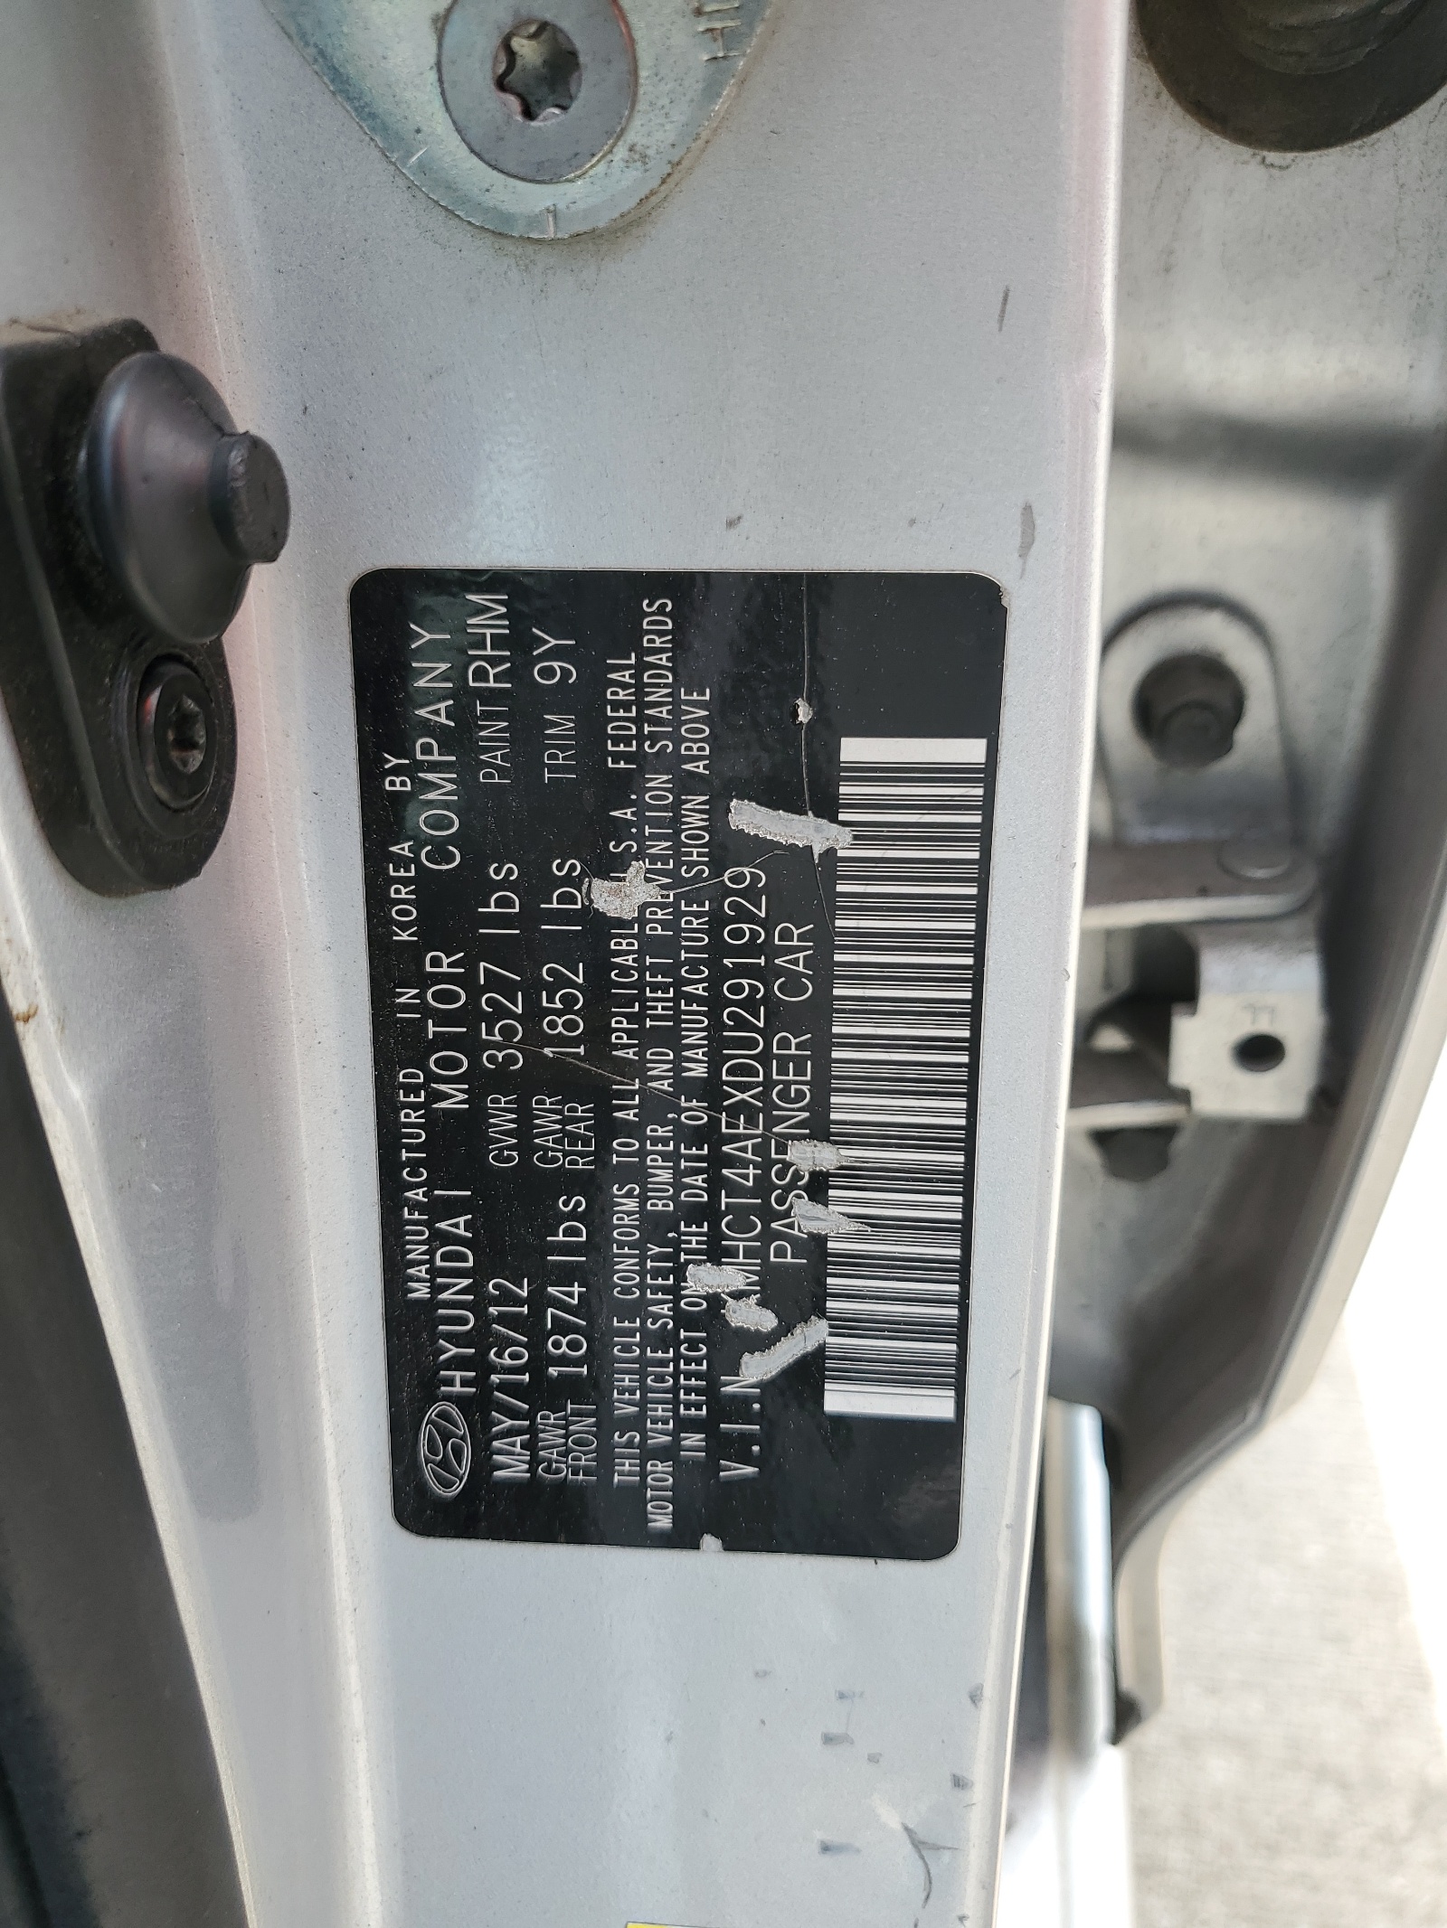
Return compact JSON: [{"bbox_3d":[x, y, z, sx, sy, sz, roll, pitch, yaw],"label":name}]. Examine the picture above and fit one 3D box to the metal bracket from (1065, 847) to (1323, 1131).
[{"bbox_3d":[0.070,0.003,0.228,0.040,0.041,0.032,-4,33,6],"label":"metal bracket"}]

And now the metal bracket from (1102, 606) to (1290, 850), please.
[{"bbox_3d":[0.071,-0.037,0.222,0.028,0.035,0.013,-4,33,6],"label":"metal bracket"}]

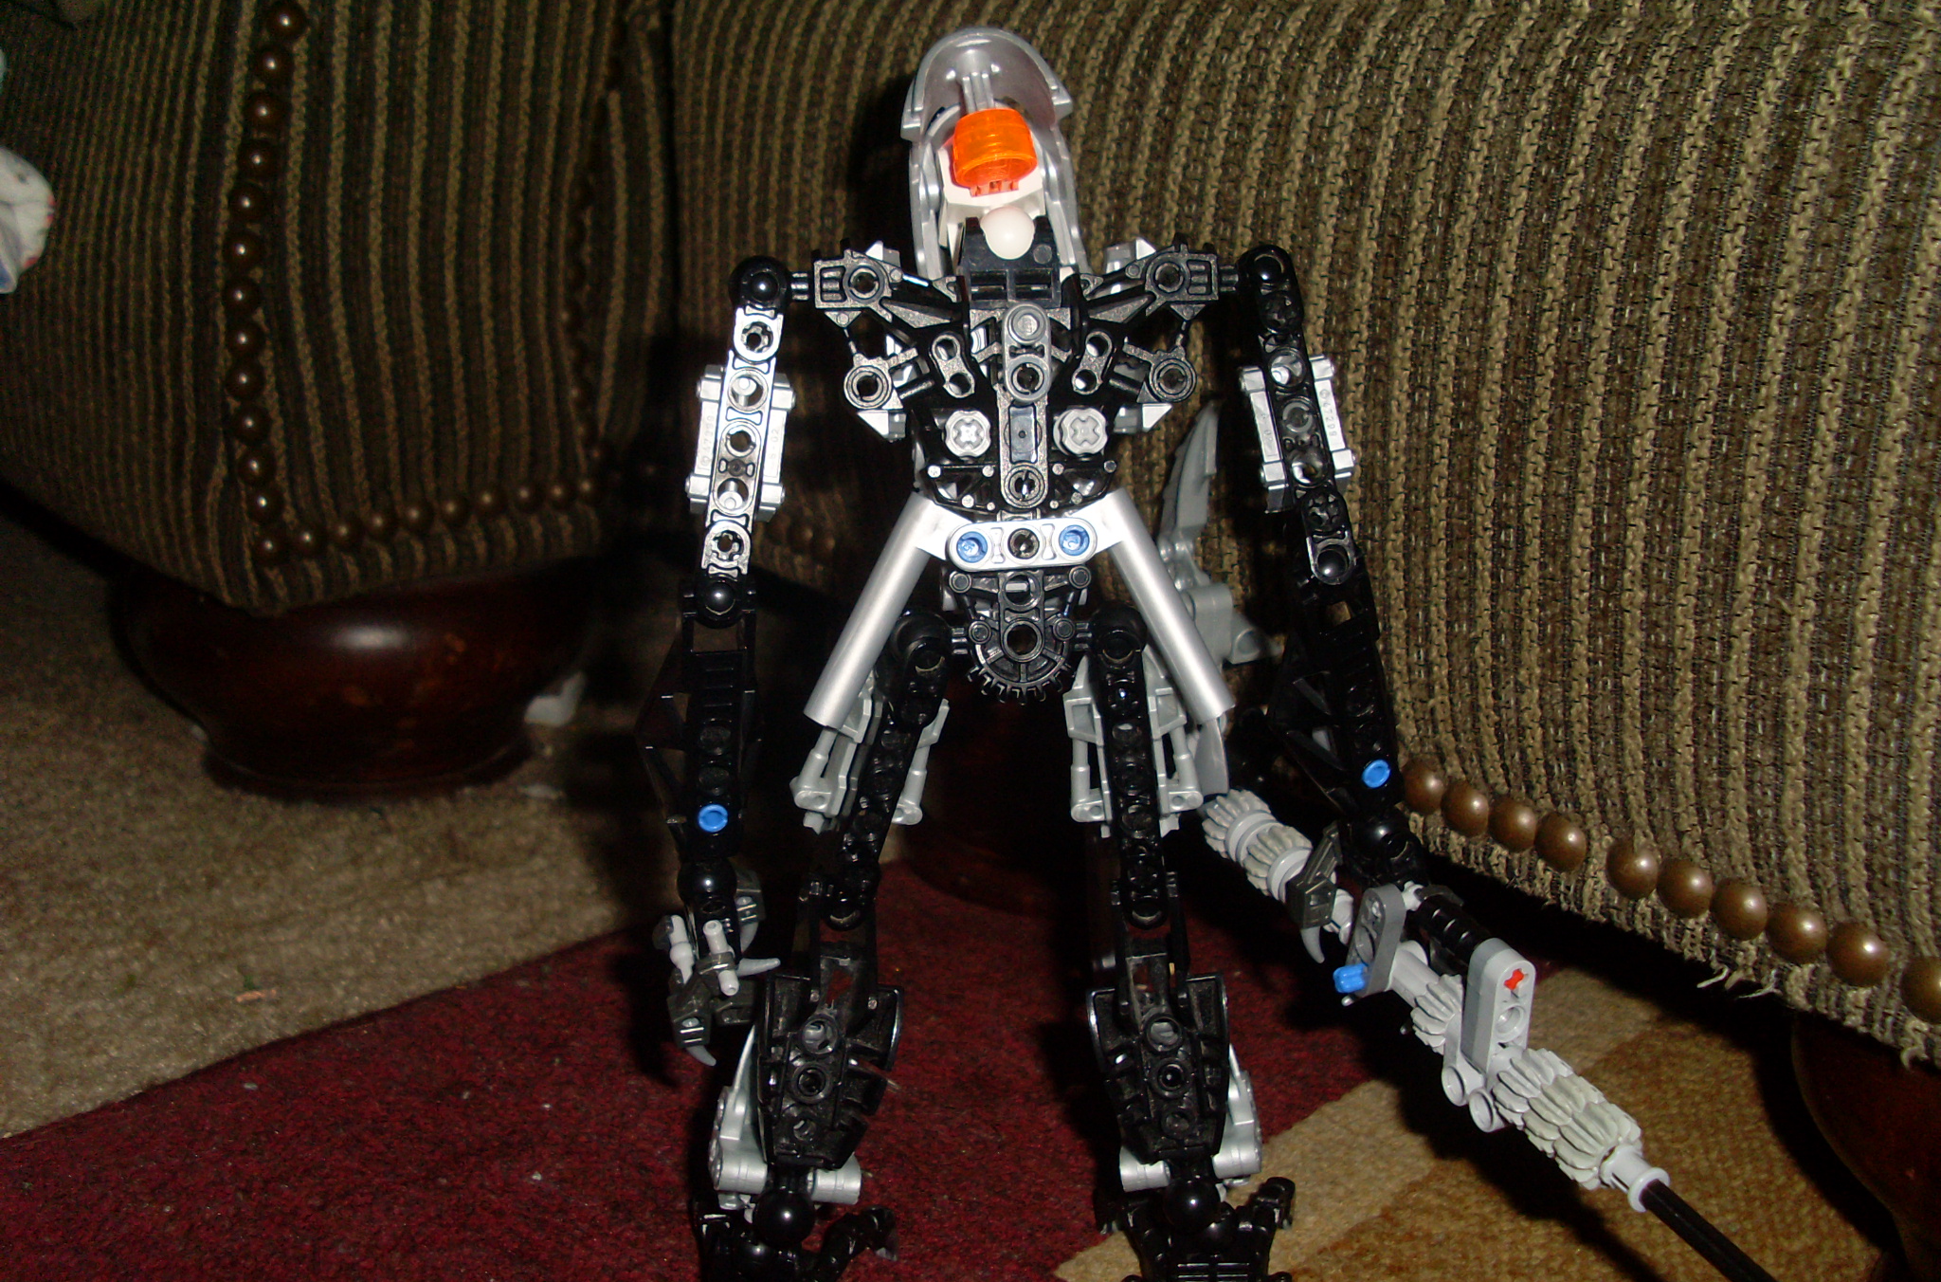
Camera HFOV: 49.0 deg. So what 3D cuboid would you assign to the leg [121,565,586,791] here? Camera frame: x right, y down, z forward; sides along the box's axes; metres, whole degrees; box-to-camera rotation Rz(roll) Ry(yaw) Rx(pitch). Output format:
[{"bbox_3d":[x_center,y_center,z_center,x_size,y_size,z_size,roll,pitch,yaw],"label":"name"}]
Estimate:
[{"bbox_3d":[-0.187,0.001,0.656,0.142,0.070,0.142,-6,18,-18],"label":"leg"}]

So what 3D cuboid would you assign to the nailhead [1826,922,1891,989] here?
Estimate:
[{"bbox_3d":[0.160,0.057,0.385,0.006,0.011,0.011,-12,21,-35],"label":"nailhead"}]

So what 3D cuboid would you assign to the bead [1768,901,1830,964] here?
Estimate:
[{"bbox_3d":[0.153,0.054,0.393,0.006,0.011,0.011,-12,21,-35],"label":"bead"}]

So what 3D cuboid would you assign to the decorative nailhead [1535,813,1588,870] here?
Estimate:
[{"bbox_3d":[0.121,0.041,0.435,0.006,0.011,0.011,-12,21,-35],"label":"decorative nailhead"}]

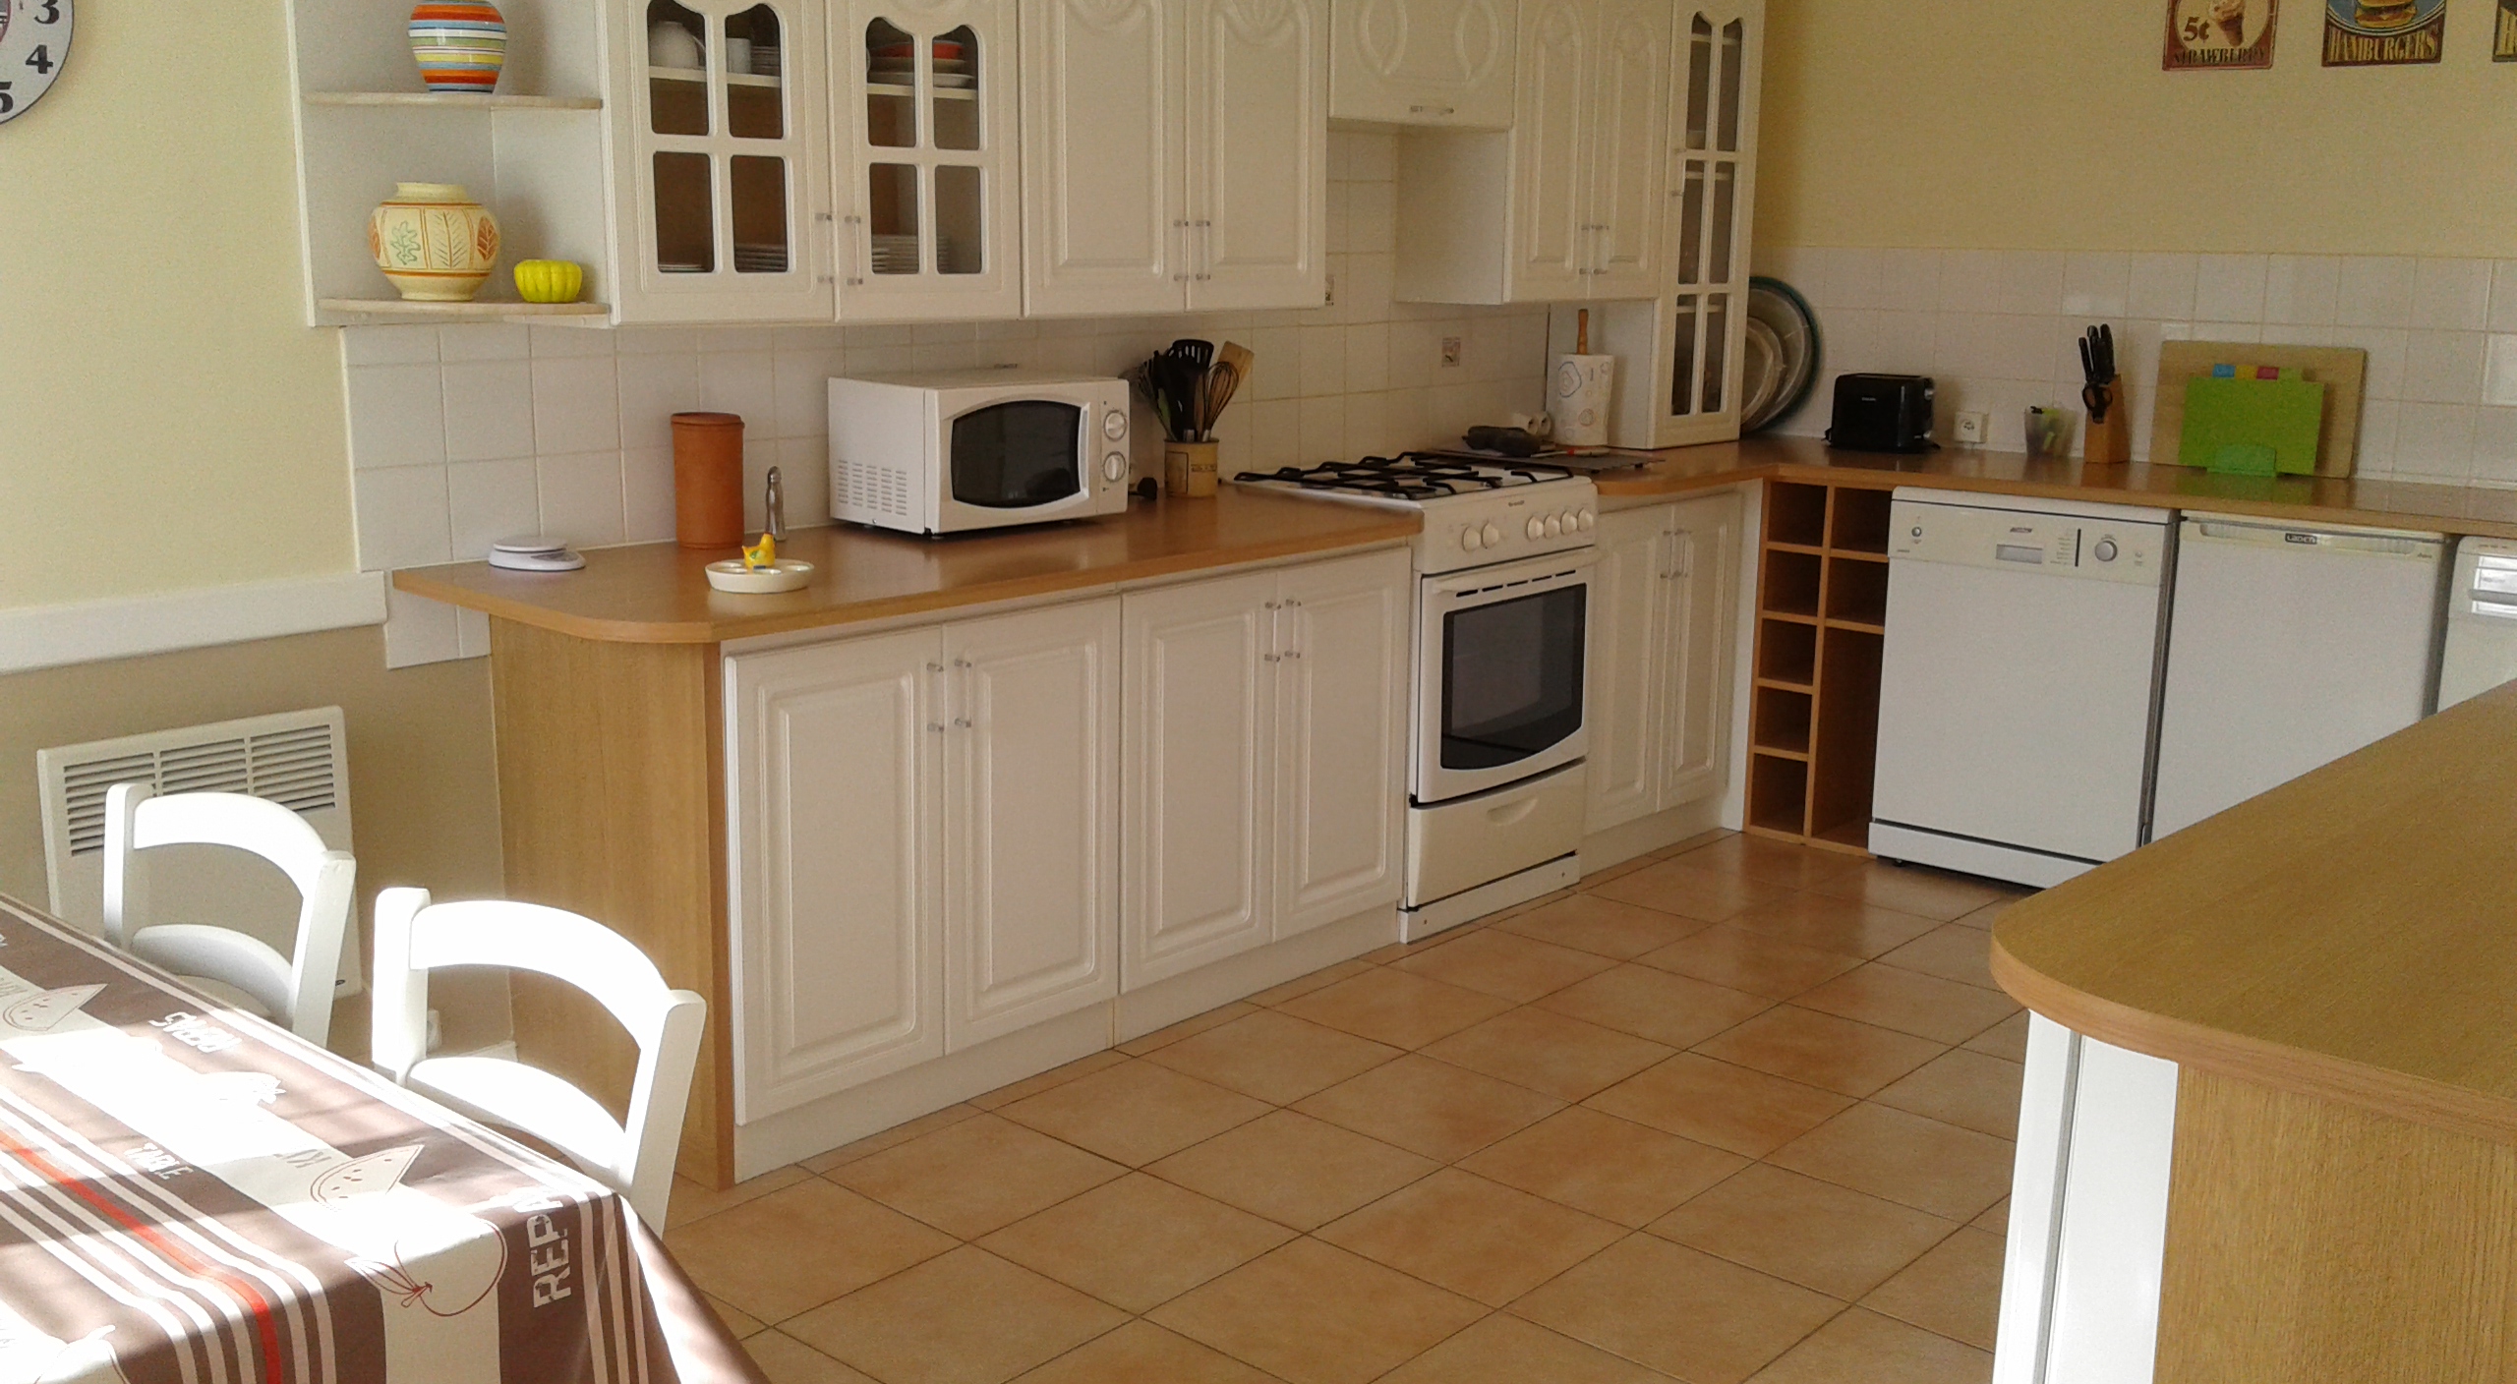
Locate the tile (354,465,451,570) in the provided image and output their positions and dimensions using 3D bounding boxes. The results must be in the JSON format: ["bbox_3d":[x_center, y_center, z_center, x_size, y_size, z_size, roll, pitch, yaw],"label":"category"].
[{"bbox_3d":[-1.315,-0.272,3.243,0.010,0.151,0.143,11,16,42],"label":"tile"}]

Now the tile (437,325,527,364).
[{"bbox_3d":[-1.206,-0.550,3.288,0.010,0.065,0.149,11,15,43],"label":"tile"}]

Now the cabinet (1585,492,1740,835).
[{"bbox_3d":[0.733,-0.116,5.047,0.580,0.730,0.595,12,17,42],"label":"cabinet"}]

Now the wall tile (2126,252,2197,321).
[{"bbox_3d":[2.156,-0.967,5.019,0.154,0.154,0.010,11,16,38],"label":"wall tile"}]

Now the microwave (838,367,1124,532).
[{"bbox_3d":[-0.524,-0.460,3.969,0.435,0.262,0.355,-11,15,-42],"label":"microwave"}]

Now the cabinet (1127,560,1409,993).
[{"bbox_3d":[-0.180,0.083,4.115,0.580,0.725,0.775,12,17,42],"label":"cabinet"}]

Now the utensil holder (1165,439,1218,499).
[{"bbox_3d":[-0.138,-0.460,4.291,0.108,0.112,0.108,1,13,0],"label":"utensil holder"}]

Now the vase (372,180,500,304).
[{"bbox_3d":[-1.240,-0.677,3.168,0.195,0.178,0.195,10,15,42],"label":"vase"}]

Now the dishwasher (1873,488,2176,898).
[{"bbox_3d":[1.852,-0.038,4.804,0.595,0.861,0.575,9,14,38],"label":"dishwasher"}]

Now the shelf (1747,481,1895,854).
[{"bbox_3d":[1.507,-0.106,5.084,0.345,0.850,0.550,11,16,42],"label":"shelf"}]

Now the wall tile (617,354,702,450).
[{"bbox_3d":[-1.004,-0.490,3.535,0.010,0.151,0.151,11,16,42],"label":"wall tile"}]

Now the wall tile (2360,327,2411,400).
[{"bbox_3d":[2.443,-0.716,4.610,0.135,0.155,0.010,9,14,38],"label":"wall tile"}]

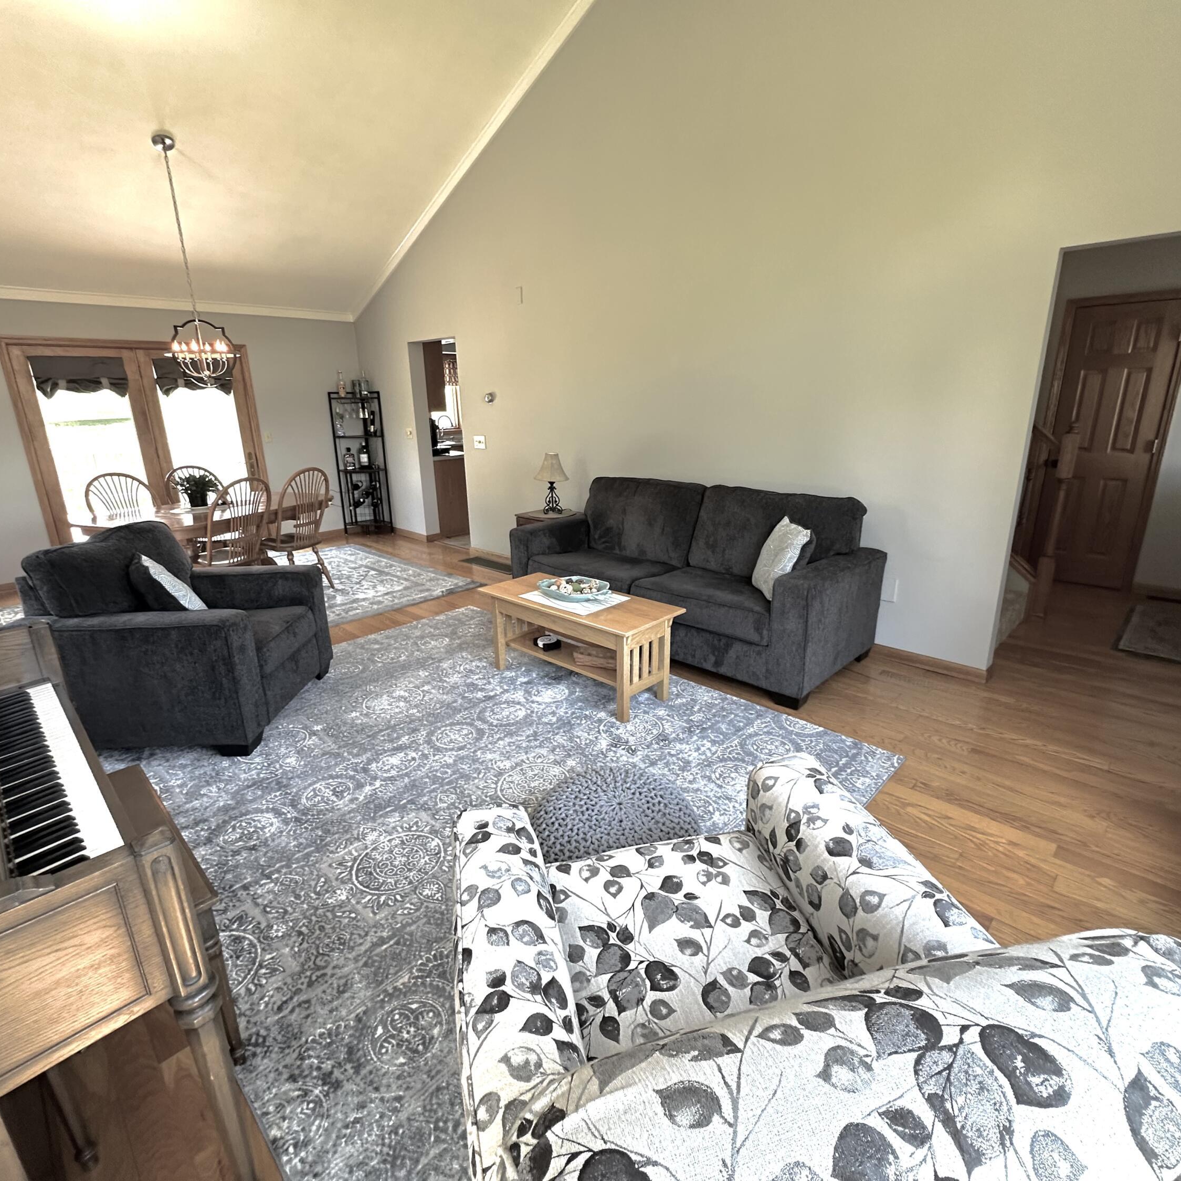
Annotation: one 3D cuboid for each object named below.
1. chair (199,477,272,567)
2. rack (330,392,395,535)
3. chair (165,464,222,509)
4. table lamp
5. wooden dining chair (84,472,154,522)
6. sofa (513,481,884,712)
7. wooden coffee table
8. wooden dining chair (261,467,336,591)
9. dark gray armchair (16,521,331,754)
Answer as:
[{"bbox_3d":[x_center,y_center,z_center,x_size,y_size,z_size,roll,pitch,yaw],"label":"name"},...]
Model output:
[{"bbox_3d":[-2.648,-0.311,4.632,0.560,1.020,0.500,5,18,19],"label":"chair"},{"bbox_3d":[-2.659,-1.494,7.519,0.560,1.625,0.310,-1,17,0],"label":"rack"},{"bbox_3d":[-3.176,-0.518,5.354,0.550,1.000,0.480,15,23,42],"label":"chair"},{"bbox_3d":[-0.313,-0.867,5.149,0.290,0.485,0.290,-1,17,0],"label":"table lamp"},{"bbox_3d":[-3.382,-0.378,4.910,0.560,1.020,0.500,5,18,21],"label":"wooden dining chair"},{"bbox_3d":[0.563,-0.179,4.016,2.170,0.970,0.970,15,23,42],"label":"sofa"},{"bbox_3d":[-0.069,0.275,3.410,1.090,0.480,0.455,15,23,42],"label":"wooden coffee table"},{"bbox_3d":[-2.413,-0.468,5.135,0.560,1.020,0.500,5,18,19],"label":"wooden dining chair"},{"bbox_3d":[-1.997,0.149,3.155,0.940,0.960,0.980,-1,17,0],"label":"dark gray armchair"}]

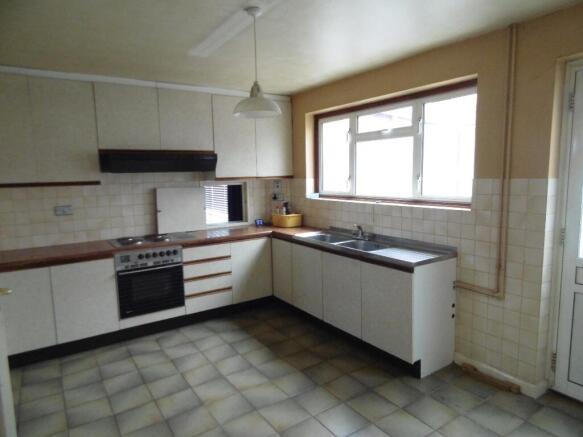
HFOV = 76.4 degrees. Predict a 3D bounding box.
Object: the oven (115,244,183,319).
[{"bbox_3d":[-1.438,0.562,3.667,0.600,0.610,0.550,-6,9,-33],"label":"oven"}]

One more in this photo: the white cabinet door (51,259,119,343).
[{"bbox_3d":[-1.740,0.694,3.152,0.478,0.654,0.020,-6,8,-34],"label":"white cabinet door"}]

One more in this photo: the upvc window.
[{"bbox_3d":[0.842,-0.647,3.549,0.070,0.920,2.000,-6,9,-33],"label":"upvc window"}]

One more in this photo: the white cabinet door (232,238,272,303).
[{"bbox_3d":[-0.421,0.568,4.045,0.504,0.660,0.020,-6,8,-33],"label":"white cabinet door"}]

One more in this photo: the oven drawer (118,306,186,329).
[{"bbox_3d":[-1.424,0.912,3.703,0.598,0.095,0.500,-6,9,-33],"label":"oven drawer"}]

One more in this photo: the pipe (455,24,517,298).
[{"bbox_3d":[1.330,-0.353,2.579,0.040,1.785,0.360,-6,9,-33],"label":"pipe"}]

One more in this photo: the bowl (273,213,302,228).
[{"bbox_3d":[-0.052,0.021,4.524,0.295,0.148,0.300,-6,9,-33],"label":"bowl"}]

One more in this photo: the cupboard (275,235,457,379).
[{"bbox_3d":[0.528,0.658,3.523,0.505,0.830,1.914,-6,9,-33],"label":"cupboard"}]

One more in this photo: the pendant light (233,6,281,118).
[{"bbox_3d":[-0.199,-0.868,2.083,0.280,0.595,0.280,-1,7,0],"label":"pendant light"}]

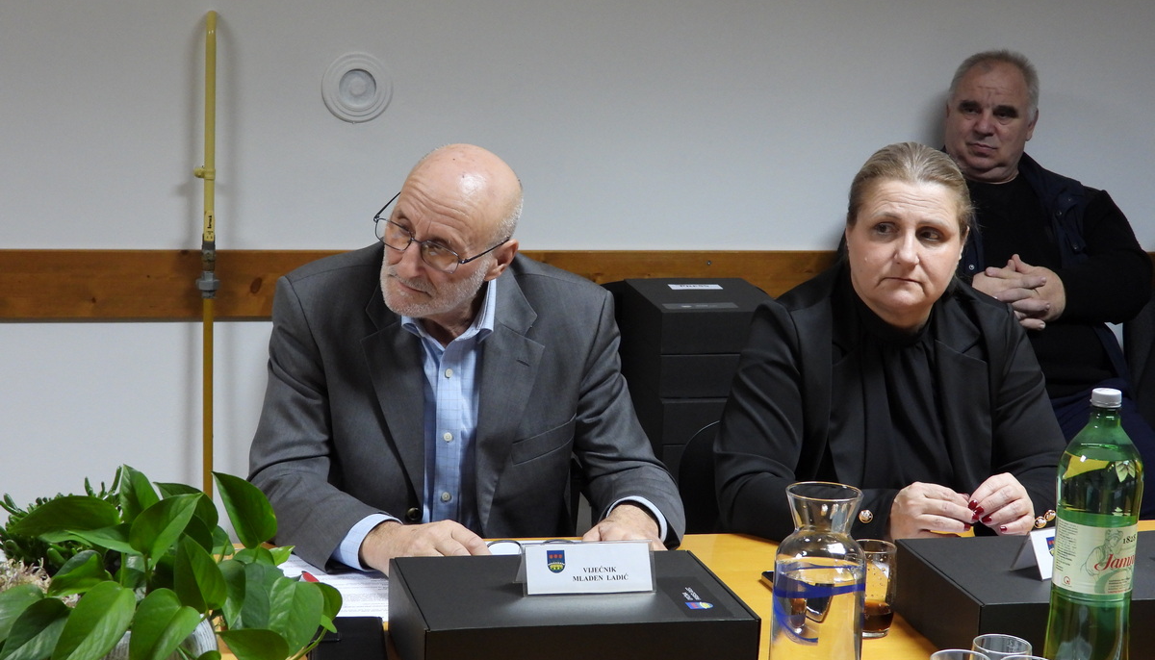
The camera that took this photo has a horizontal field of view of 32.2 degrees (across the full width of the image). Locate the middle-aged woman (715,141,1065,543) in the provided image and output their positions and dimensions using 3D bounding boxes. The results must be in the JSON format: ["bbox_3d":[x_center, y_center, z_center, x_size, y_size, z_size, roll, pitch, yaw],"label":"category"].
[{"bbox_3d":[0.423,0.367,2.828,0.500,1.250,0.660,1,10,-6],"label":"middle-aged woman"}]

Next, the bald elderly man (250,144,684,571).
[{"bbox_3d":[-0.149,0.369,2.731,0.580,1.235,0.680,1,10,-6],"label":"bald elderly man"}]

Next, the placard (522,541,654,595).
[{"bbox_3d":[0.009,0.248,2.110,0.143,0.050,0.050,0,10,-14],"label":"placard"}]

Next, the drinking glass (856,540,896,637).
[{"bbox_3d":[0.329,0.292,2.256,0.059,0.101,0.059,2,10,0],"label":"drinking glass"}]

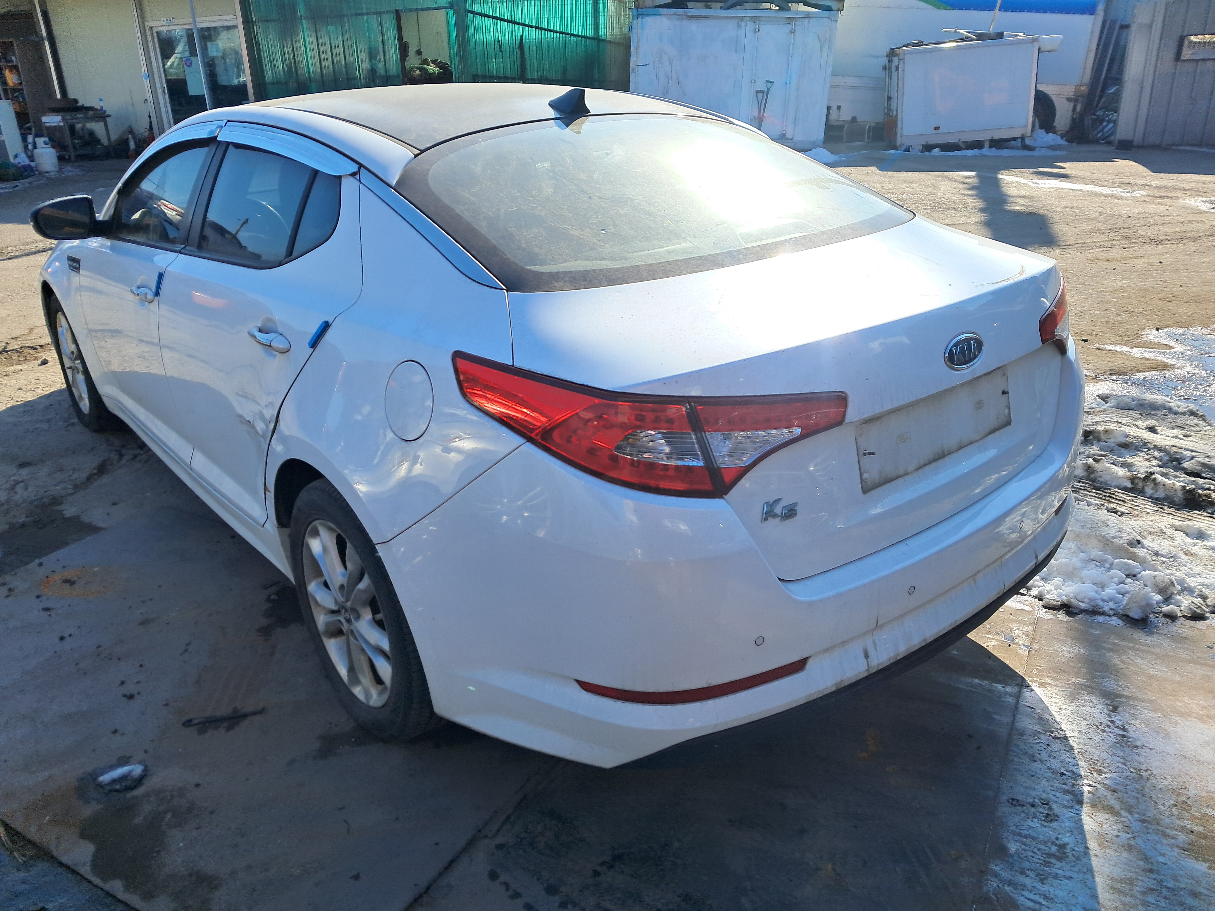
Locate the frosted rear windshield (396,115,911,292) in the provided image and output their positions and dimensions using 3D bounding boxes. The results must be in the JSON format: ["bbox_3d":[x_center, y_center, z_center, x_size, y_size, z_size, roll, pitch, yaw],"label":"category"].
[{"bbox_3d":[0.144,-0.655,2.353,1.340,0.120,0.690,-18,54,-36],"label":"frosted rear windshield"}]

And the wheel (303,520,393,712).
[{"bbox_3d":[-0.578,0.366,2.360,0.170,0.470,0.470,-18,28,-36],"label":"wheel"}]

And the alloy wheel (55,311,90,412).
[{"bbox_3d":[-2.366,-0.433,4.354,0.170,0.470,0.470,-17,28,-35],"label":"alloy wheel"}]

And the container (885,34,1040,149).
[{"bbox_3d":[6.885,-7.111,18.505,2.420,1.720,1.600,-1,22,10],"label":"container"}]

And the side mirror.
[{"bbox_3d":[-1.965,-0.853,3.411,0.210,0.145,0.150,-16,27,-34],"label":"side mirror"}]

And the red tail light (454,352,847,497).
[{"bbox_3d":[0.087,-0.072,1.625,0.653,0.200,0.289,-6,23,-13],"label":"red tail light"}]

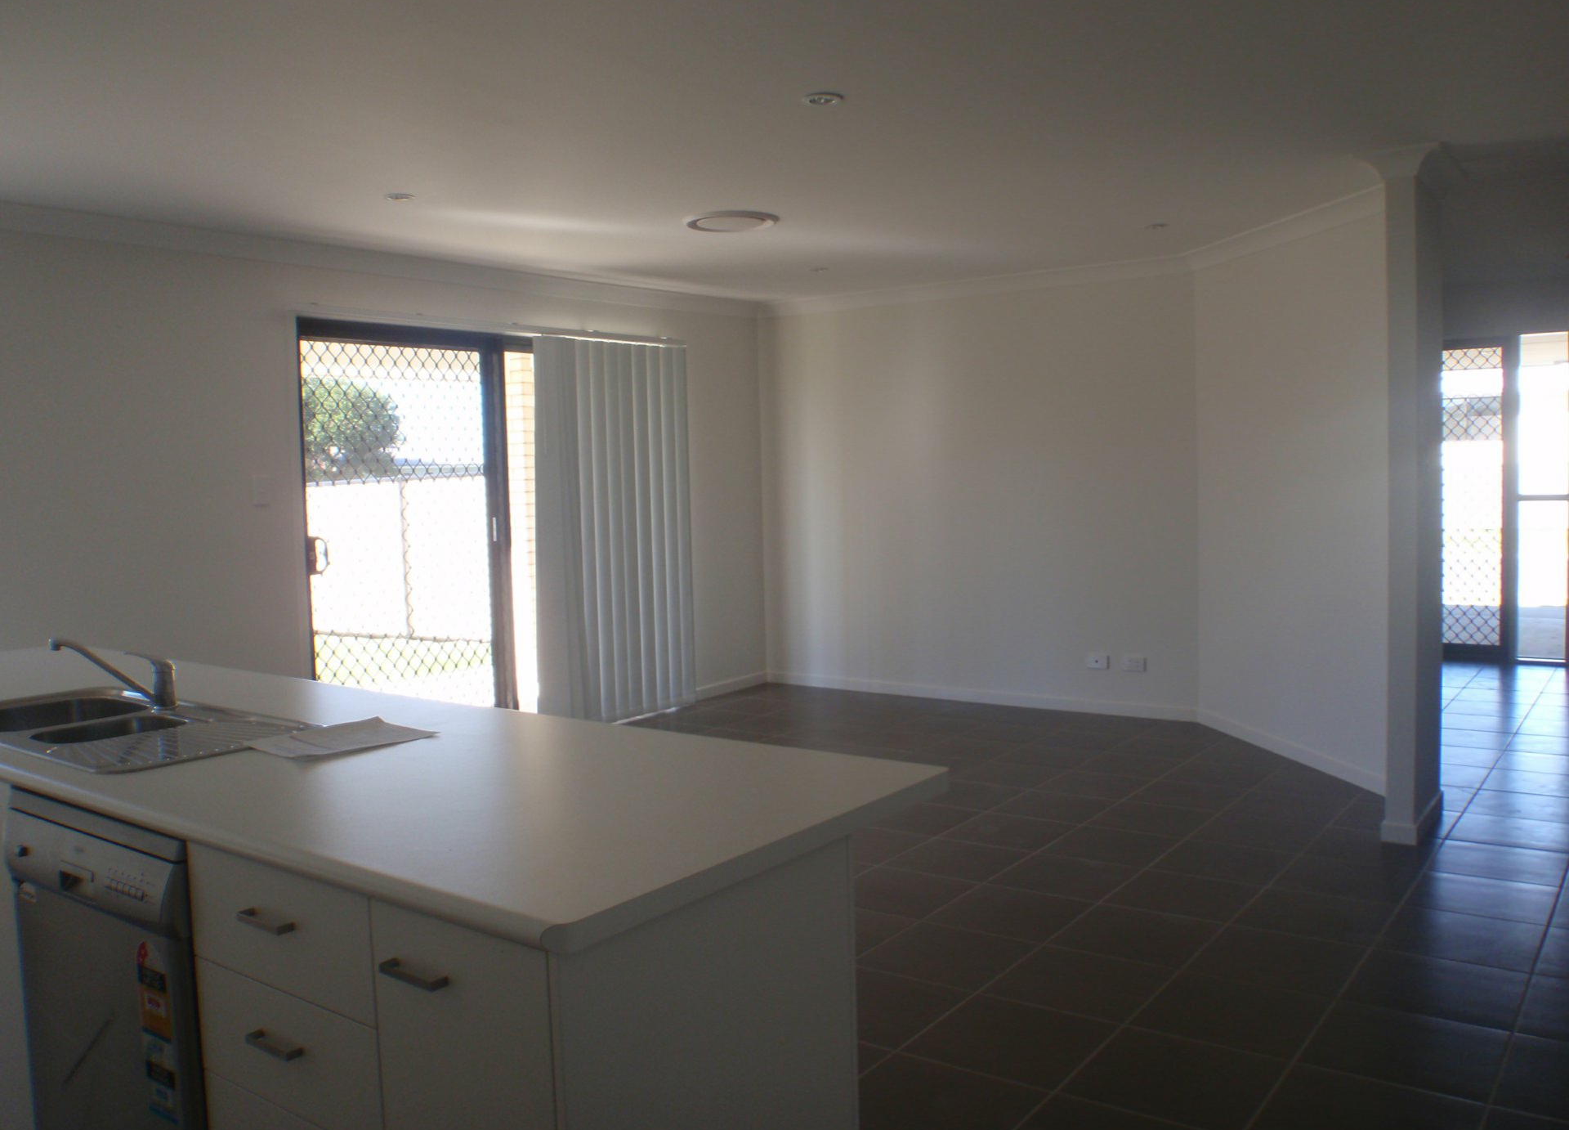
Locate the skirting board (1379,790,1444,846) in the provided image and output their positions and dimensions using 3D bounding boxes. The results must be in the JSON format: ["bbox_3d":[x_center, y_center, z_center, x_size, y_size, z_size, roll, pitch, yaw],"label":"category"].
[{"bbox_3d":[2.300,0.920,4.634,0.116,0.067,0.539,1,5,36],"label":"skirting board"}]

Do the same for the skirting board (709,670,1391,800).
[{"bbox_3d":[1.140,0.826,6.696,4.110,0.067,1.277,1,5,36],"label":"skirting board"}]

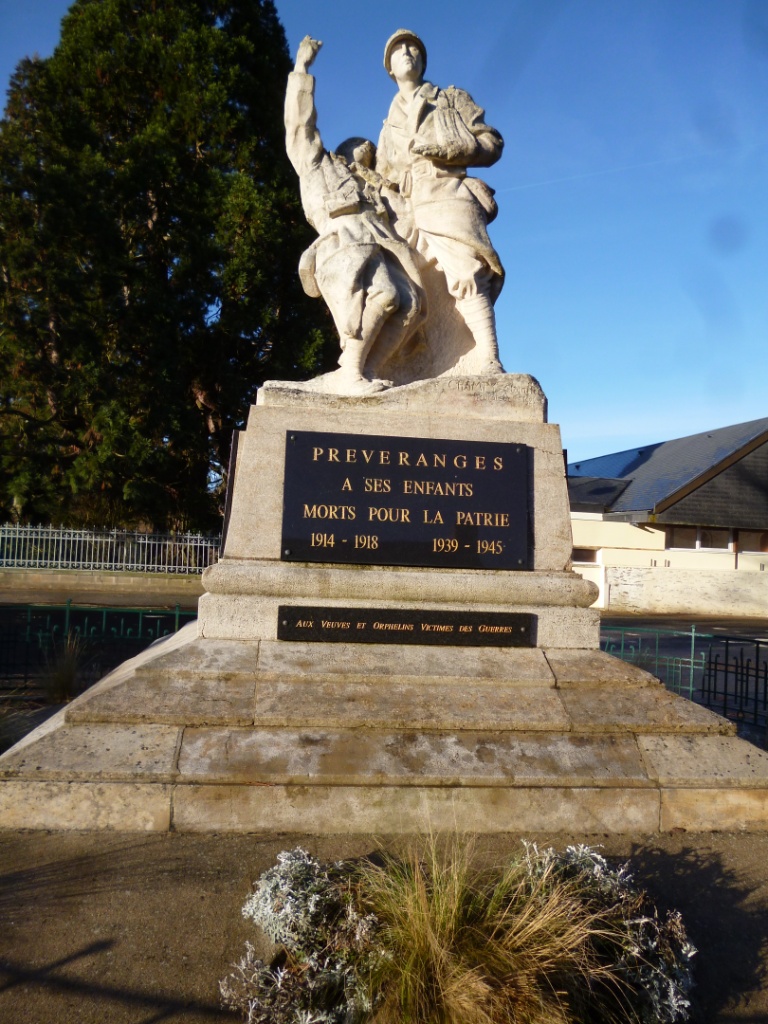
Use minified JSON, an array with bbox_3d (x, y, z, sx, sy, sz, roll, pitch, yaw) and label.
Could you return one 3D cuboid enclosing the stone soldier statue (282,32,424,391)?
[{"bbox_3d":[-0.162,-1.585,4.455,0.520,1.860,0.600,5,-4,-34],"label":"stone soldier statue"}]

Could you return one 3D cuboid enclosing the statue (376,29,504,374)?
[{"bbox_3d":[0.340,-1.758,4.712,0.580,1.900,0.590,1,-4,20],"label":"statue"}]

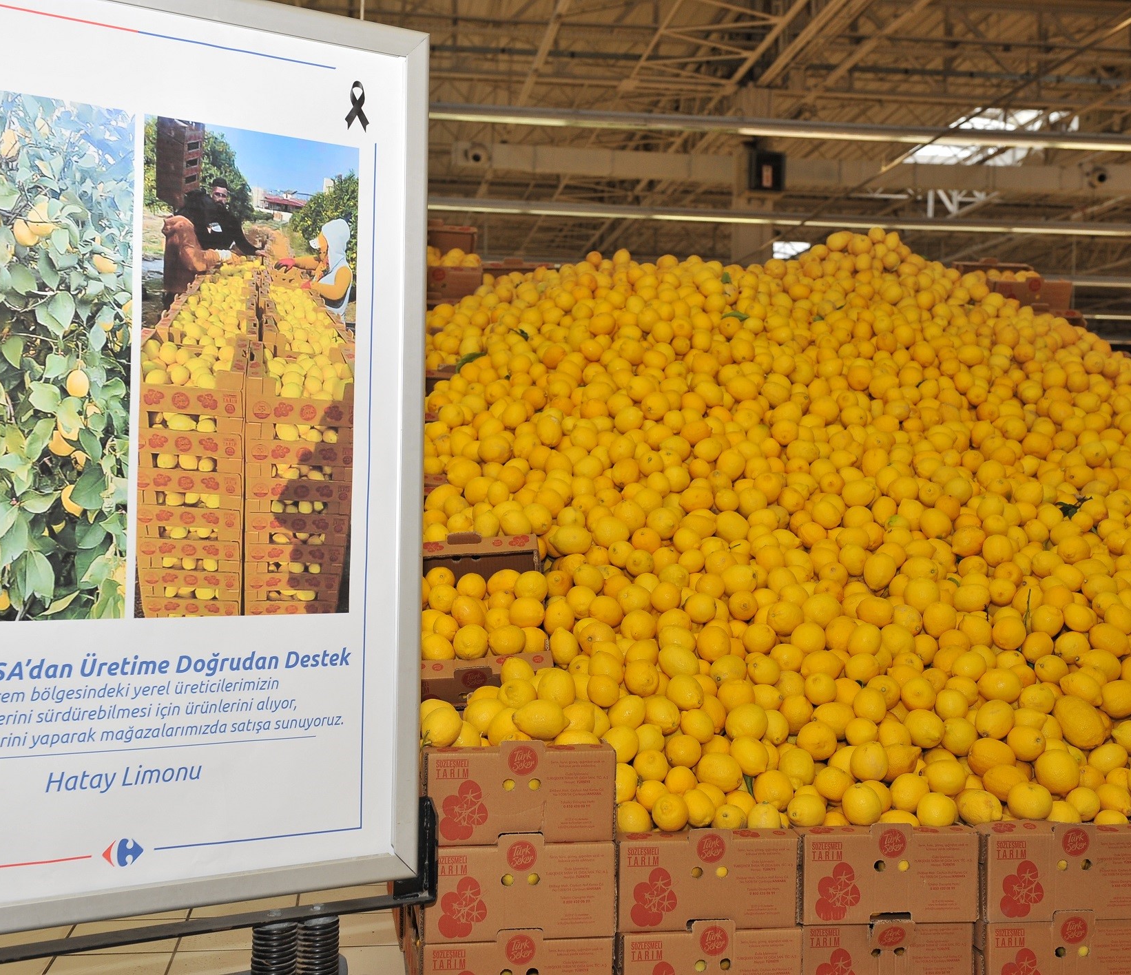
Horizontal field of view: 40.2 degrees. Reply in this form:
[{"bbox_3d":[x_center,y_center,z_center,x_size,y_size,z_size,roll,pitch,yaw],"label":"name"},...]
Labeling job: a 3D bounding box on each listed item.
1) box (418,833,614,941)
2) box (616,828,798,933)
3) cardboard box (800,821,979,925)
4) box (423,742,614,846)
[{"bbox_3d":[-0.098,0.629,2.624,0.300,0.160,0.400,0,1,-8],"label":"box"},{"bbox_3d":[0.213,0.647,2.739,0.300,0.160,0.400,0,1,-7],"label":"box"},{"bbox_3d":[0.521,0.647,2.782,0.300,0.160,0.400,0,1,-7],"label":"cardboard box"},{"bbox_3d":[-0.093,0.491,2.679,0.300,0.160,0.400,0,1,-7],"label":"box"}]

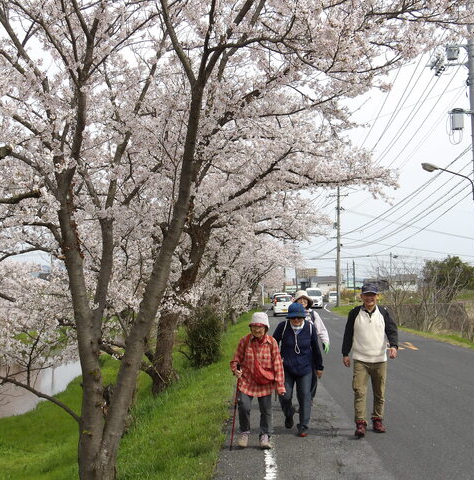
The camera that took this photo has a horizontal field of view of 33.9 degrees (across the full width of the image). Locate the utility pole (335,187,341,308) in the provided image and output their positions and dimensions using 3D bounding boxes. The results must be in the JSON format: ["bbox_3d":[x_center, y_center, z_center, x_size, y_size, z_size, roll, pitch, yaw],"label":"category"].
[{"bbox_3d":[10.065,0.735,77.359,0.450,11.800,0.450,0,-3,0],"label":"utility pole"}]

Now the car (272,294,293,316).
[{"bbox_3d":[3.493,4.735,56.546,1.480,1.520,3.400,0,-3,3],"label":"car"}]

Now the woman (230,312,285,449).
[{"bbox_3d":[0.216,1.461,8.243,0.570,1.420,0.480,0,-4,6],"label":"woman"}]

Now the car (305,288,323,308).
[{"bbox_3d":[7.603,5.620,75.558,1.600,1.890,3.800,0,-3,2],"label":"car"}]

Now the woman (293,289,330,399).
[{"bbox_3d":[0.924,1.507,10.449,0.580,1.610,0.450,0,-3,3],"label":"woman"}]

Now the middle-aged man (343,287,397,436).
[{"bbox_3d":[1.476,1.326,8.703,0.600,1.730,0.500,0,-4,6],"label":"middle-aged man"}]

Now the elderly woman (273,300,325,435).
[{"bbox_3d":[0.693,1.443,8.796,0.570,1.500,0.520,0,-3,3],"label":"elderly woman"}]

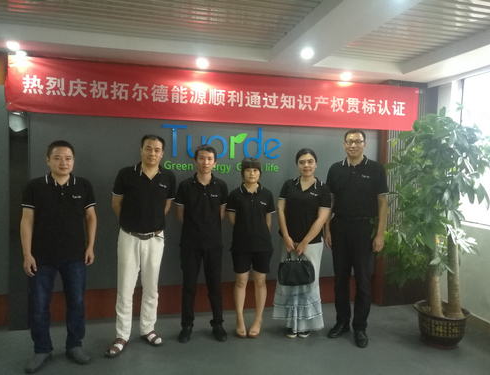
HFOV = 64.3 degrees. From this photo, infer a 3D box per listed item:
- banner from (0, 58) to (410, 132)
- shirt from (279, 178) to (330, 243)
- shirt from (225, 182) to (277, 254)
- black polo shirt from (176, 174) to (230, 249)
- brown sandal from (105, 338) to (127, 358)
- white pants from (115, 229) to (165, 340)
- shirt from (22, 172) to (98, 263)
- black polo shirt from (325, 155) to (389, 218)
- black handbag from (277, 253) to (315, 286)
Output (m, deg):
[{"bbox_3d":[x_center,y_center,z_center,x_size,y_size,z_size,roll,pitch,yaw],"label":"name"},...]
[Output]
[{"bbox_3d":[-0.060,-0.864,3.776,4.005,0.470,0.030,1,3,-14],"label":"banner"},{"bbox_3d":[0.525,0.206,3.430,0.469,0.596,0.270,2,3,9],"label":"shirt"},{"bbox_3d":[0.053,0.263,3.406,0.438,0.615,0.250,1,3,-4],"label":"shirt"},{"bbox_3d":[-0.367,0.199,3.317,0.450,0.654,0.260,1,3,-13],"label":"black polo shirt"},{"bbox_3d":[-0.992,1.226,3.057,0.100,0.090,0.265,2,3,17],"label":"brown sandal"},{"bbox_3d":[-0.842,0.794,3.163,0.389,0.913,0.300,0,3,-22],"label":"white pants"},{"bbox_3d":[-1.343,0.224,2.840,0.490,0.666,0.290,0,3,-22],"label":"shirt"},{"bbox_3d":[0.969,0.001,3.386,0.522,0.548,0.290,2,3,16],"label":"black polo shirt"},{"bbox_3d":[0.430,0.680,3.234,0.312,0.285,0.130,2,3,8],"label":"black handbag"}]

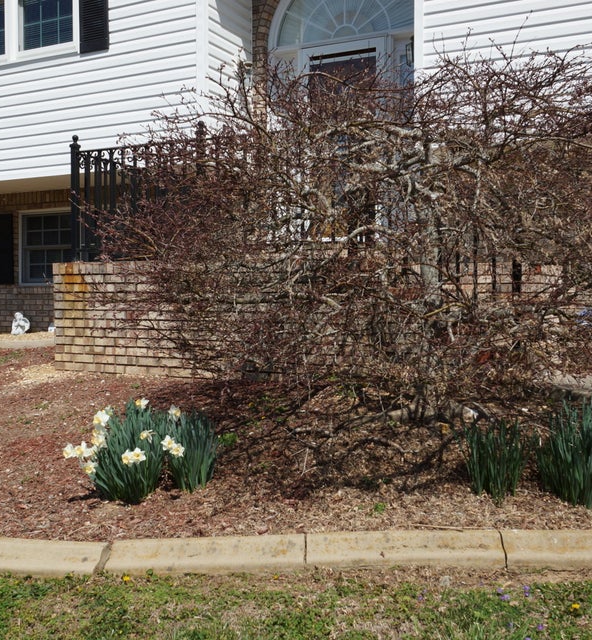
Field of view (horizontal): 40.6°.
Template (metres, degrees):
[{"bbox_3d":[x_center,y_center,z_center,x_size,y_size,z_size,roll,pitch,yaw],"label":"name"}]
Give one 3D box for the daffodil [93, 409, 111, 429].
[{"bbox_3d":[-0.875,0.443,3.600,0.075,0.080,0.055,2,3,38],"label":"daffodil"}]

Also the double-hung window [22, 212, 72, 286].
[{"bbox_3d":[-3.017,-0.878,9.750,0.930,0.930,0.100,1,3,28],"label":"double-hung window"}]

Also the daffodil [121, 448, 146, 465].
[{"bbox_3d":[-0.721,0.606,3.550,0.115,0.075,0.060,0,2,12],"label":"daffodil"}]

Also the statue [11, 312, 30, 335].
[{"bbox_3d":[-3.272,0.042,9.500,0.230,0.265,0.180,1,2,25],"label":"statue"}]

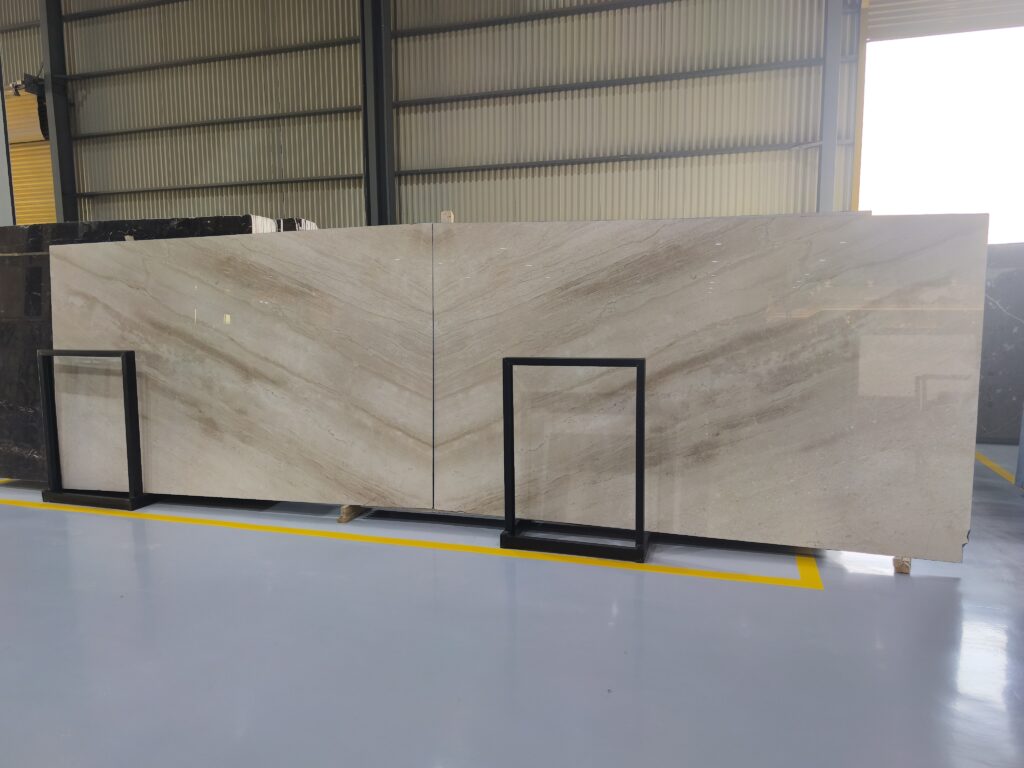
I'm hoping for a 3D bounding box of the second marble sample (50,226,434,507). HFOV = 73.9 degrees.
[{"bbox_3d":[-2.012,-0.108,4.828,3.114,1.859,0.025,1,4,15],"label":"second marble sample"}]

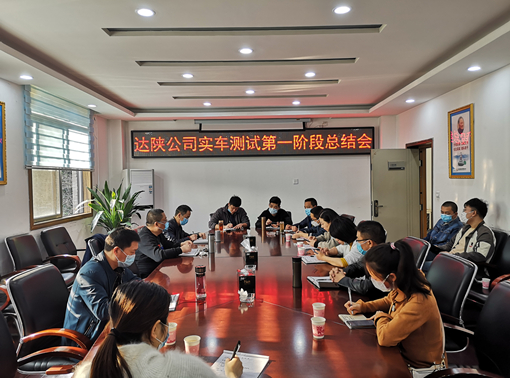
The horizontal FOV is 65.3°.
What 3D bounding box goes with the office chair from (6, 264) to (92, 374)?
[{"bbox_3d":[-1.211,1.048,2.641,0.630,1.020,0.580,-1,1,6],"label":"office chair"}]

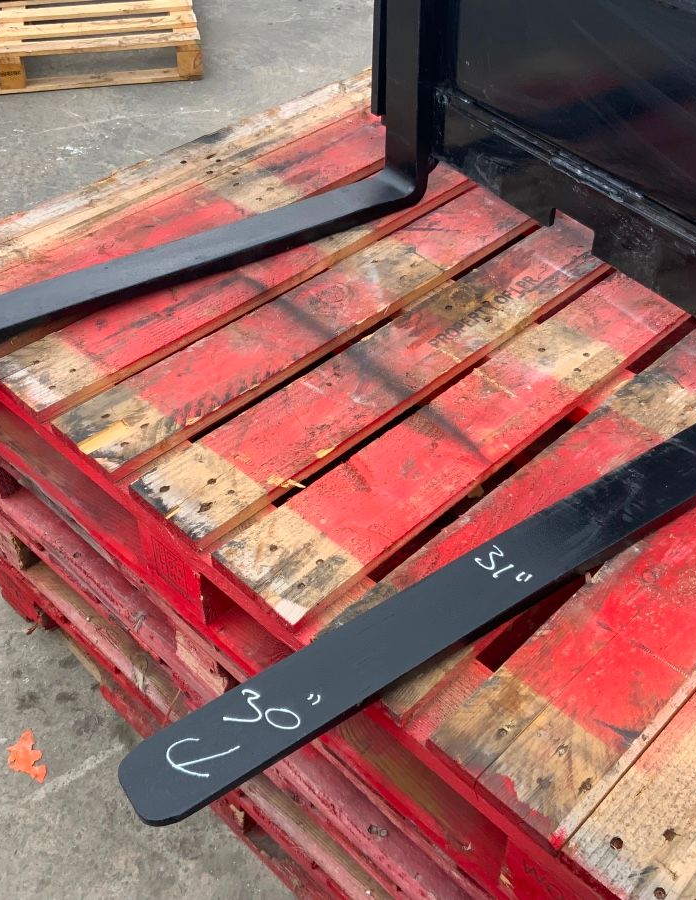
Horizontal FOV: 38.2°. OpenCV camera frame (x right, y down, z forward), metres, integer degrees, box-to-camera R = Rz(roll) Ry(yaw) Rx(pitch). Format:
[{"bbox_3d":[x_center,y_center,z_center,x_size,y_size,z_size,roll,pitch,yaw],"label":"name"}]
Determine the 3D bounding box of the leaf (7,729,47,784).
[{"bbox_3d":[-0.481,0.464,1.501,0.049,0.015,0.096,-25,48,-24],"label":"leaf"}]

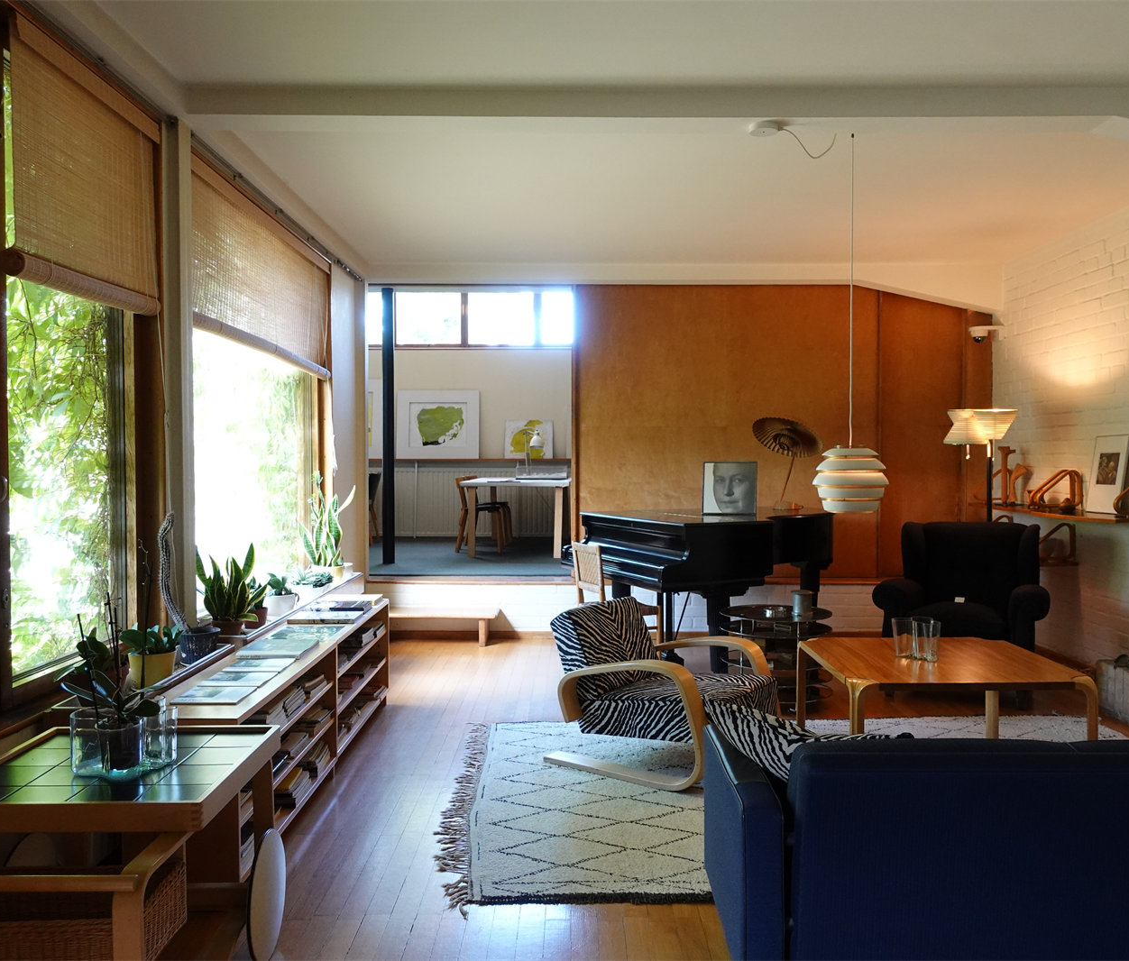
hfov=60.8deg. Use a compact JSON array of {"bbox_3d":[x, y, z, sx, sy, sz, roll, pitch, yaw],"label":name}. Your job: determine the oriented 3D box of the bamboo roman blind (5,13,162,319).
[{"bbox_3d":[-1.543,-0.976,3.177,0.085,0.740,0.980,0,1,0],"label":"bamboo roman blind"}]

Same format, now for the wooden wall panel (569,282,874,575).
[{"bbox_3d":[1.279,-0.386,7.563,2.391,2.301,0.060,0,2,0],"label":"wooden wall panel"}]

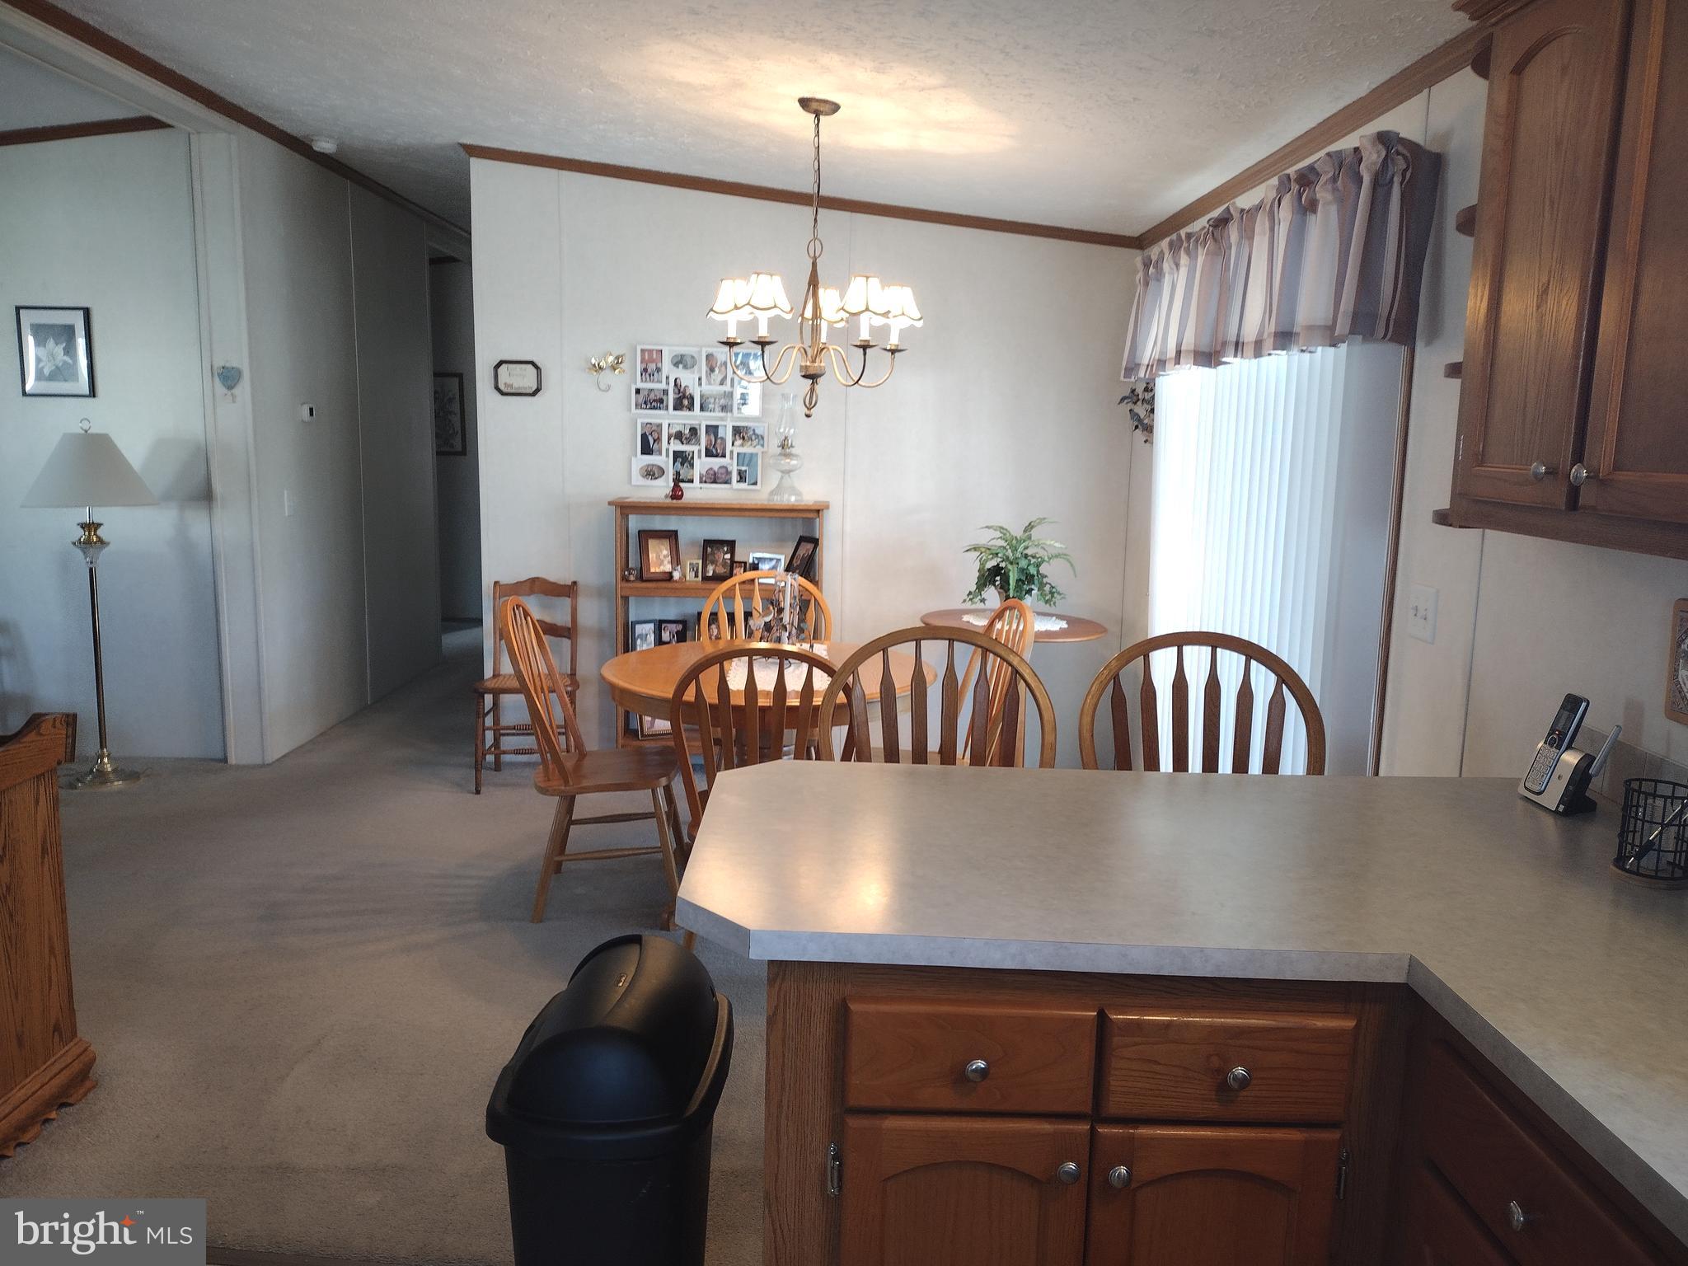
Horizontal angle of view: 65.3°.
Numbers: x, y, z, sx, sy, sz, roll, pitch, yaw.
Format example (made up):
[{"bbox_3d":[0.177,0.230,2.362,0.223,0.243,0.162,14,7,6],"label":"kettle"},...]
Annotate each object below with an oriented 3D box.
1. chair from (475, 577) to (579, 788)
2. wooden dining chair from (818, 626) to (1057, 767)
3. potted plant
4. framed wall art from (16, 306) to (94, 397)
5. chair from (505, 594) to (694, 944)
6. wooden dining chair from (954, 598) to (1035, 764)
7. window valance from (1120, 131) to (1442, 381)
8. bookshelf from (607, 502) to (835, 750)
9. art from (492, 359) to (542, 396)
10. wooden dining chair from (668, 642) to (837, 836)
[{"bbox_3d":[-1.280,0.207,5.424,0.410,0.840,0.480,0,9,-5],"label":"chair"},{"bbox_3d":[0.178,0.558,2.466,0.470,1.090,0.530,1,9,-1],"label":"wooden dining chair"},{"bbox_3d":[0.693,-0.247,5.184,0.440,0.406,0.420,1,9,-1],"label":"potted plant"},{"bbox_3d":[-3.458,-1.231,5.781,0.322,0.390,0.025,1,8,-1],"label":"framed wall art"},{"bbox_3d":[-0.753,0.363,4.070,0.580,0.960,0.480,0,9,-4],"label":"chair"},{"bbox_3d":[0.300,0.391,4.351,0.570,1.000,0.480,-1,9,-16],"label":"wooden dining chair"},{"bbox_3d":[1.208,-1.075,4.125,0.140,0.490,2.520,1,9,-1],"label":"window valance"},{"bbox_3d":[-0.553,0.031,5.889,0.945,1.230,0.300,1,8,-1],"label":"bookshelf"},{"bbox_3d":[-1.376,-1.076,5.554,0.205,0.148,0.020,1,9,-1],"label":"art"},{"bbox_3d":[-0.210,0.457,3.517,0.470,0.960,0.570,1,9,-1],"label":"wooden dining chair"}]

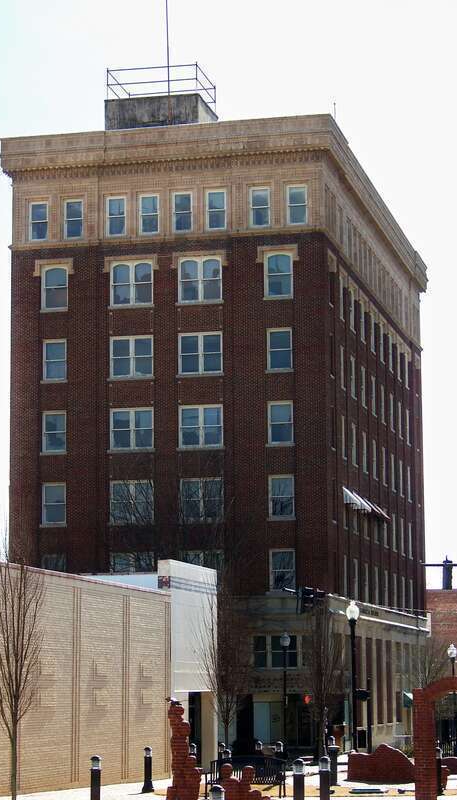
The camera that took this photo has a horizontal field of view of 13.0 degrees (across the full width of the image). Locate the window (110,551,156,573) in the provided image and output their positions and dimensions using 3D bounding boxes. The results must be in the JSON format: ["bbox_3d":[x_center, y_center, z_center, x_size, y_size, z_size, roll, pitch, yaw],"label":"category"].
[{"bbox_3d":[-4.223,7.635,88.981,2.000,1.820,0.150,-2,-8,13],"label":"window"}]

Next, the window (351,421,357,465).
[{"bbox_3d":[5.858,2.093,94.761,0.150,1.900,1.750,-2,-8,13],"label":"window"}]

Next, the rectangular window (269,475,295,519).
[{"bbox_3d":[2.403,4.296,88.717,1.115,1.884,0.150,-2,-8,13],"label":"rectangular window"}]

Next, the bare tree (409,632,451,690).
[{"bbox_3d":[8.992,12.951,90.000,2.200,5.270,2.200,-2,-8,13],"label":"bare tree"}]

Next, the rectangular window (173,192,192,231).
[{"bbox_3d":[-2.123,-8.654,92.849,0.950,1.920,0.160,-2,-8,13],"label":"rectangular window"}]

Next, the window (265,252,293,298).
[{"bbox_3d":[2.252,-5.568,90.147,1.283,2.035,0.160,-2,-9,13],"label":"window"}]

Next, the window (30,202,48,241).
[{"bbox_3d":[-8.639,-8.143,92.242,0.900,1.780,0.150,-2,-8,13],"label":"window"}]

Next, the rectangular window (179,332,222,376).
[{"bbox_3d":[-1.183,-2.063,90.433,1.972,1.892,0.150,-2,-8,13],"label":"rectangular window"}]

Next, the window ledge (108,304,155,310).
[{"bbox_3d":[-4.370,-4.190,90.630,2.140,0.150,0.220,-2,-8,13],"label":"window ledge"}]

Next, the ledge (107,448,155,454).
[{"bbox_3d":[-4.325,2.287,89.692,2.200,0.150,0.220,-2,-8,13],"label":"ledge"}]

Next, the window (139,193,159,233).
[{"bbox_3d":[-3.621,-8.479,91.949,0.941,1.870,0.160,-2,-9,13],"label":"window"}]

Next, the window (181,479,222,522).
[{"bbox_3d":[-1.183,4.438,89.491,1.975,1.908,0.160,-2,-9,13],"label":"window"}]

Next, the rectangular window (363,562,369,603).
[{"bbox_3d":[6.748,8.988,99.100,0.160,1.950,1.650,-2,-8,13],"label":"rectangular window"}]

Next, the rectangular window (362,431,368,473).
[{"bbox_3d":[6.654,2.565,98.135,0.140,1.900,1.120,-2,-8,13],"label":"rectangular window"}]

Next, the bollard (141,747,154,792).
[{"bbox_3d":[-1.856,8.545,46.500,0.280,1.065,0.280,-2,-8,13],"label":"bollard"}]

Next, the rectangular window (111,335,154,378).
[{"bbox_3d":[-4.318,-1.935,90.361,2.000,1.830,0.150,-2,-8,13],"label":"rectangular window"}]

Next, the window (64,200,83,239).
[{"bbox_3d":[-7.139,-8.315,92.749,0.906,1.790,0.160,-2,-9,13],"label":"window"}]

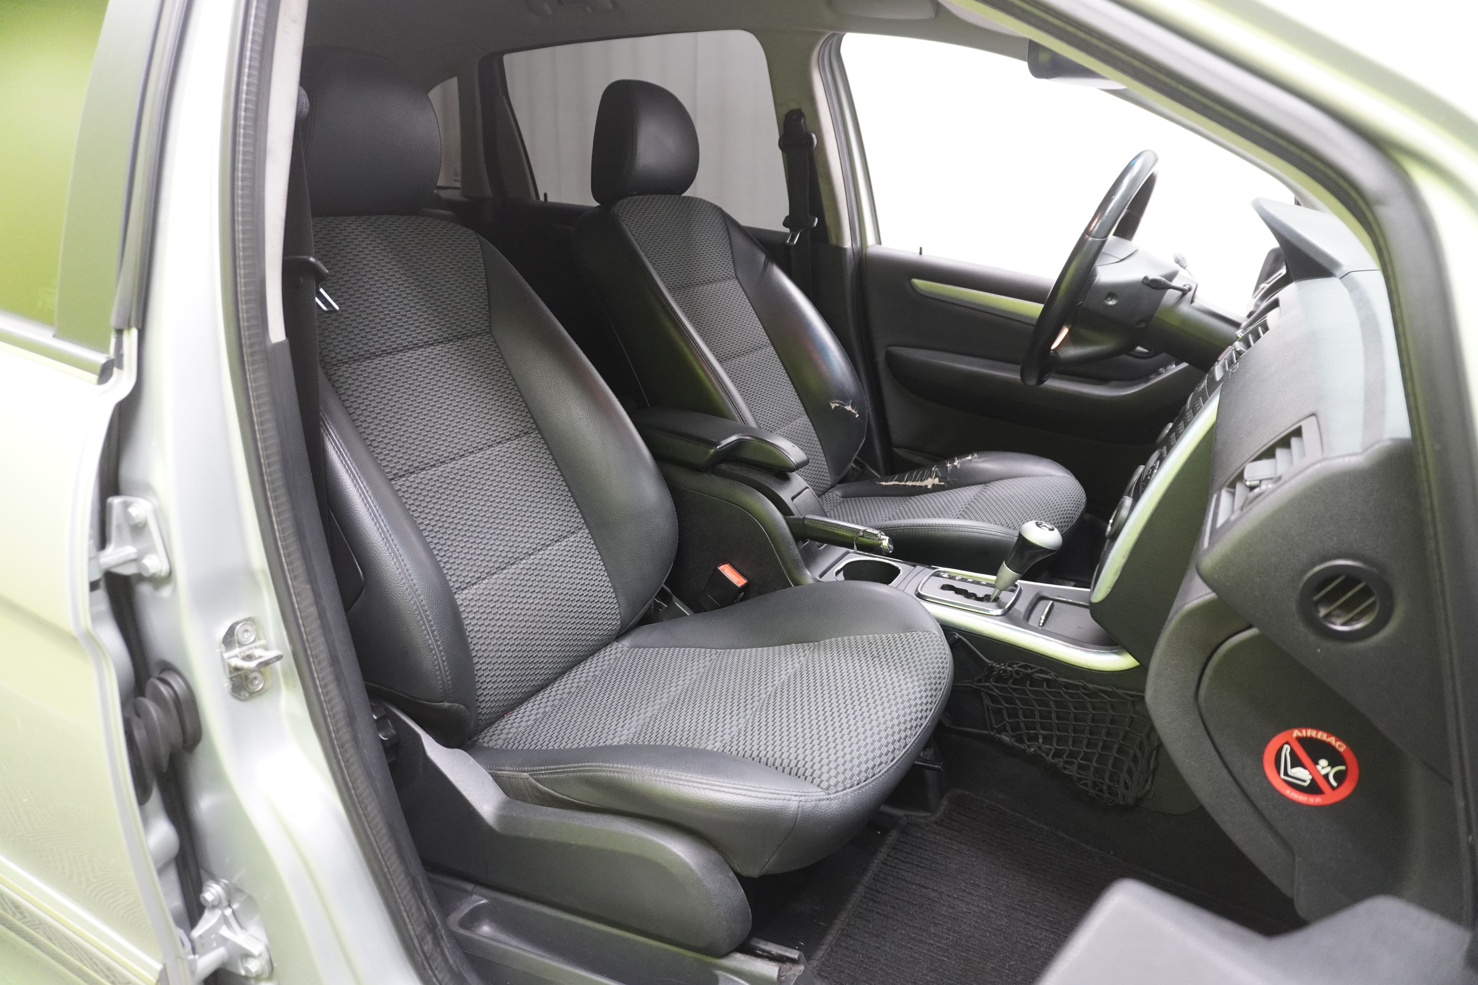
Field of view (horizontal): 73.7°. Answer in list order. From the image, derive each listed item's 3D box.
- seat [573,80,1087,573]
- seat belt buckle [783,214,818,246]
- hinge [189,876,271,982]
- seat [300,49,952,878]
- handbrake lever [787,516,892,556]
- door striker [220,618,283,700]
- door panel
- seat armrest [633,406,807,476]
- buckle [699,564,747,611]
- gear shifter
[{"bbox_3d":[0.158,-0.280,1.699,0.860,0.810,0.530,12,22,27],"label":"seat"},{"bbox_3d":[0.123,-0.533,2.002,0.070,0.066,0.022,8,21,19],"label":"seat belt buckle"},{"bbox_3d":[-0.469,0.404,0.908,0.050,0.078,0.047,12,22,27],"label":"hinge"},{"bbox_3d":[-0.155,-0.071,1.120,0.830,0.810,0.540,12,22,27],"label":"seat"},{"bbox_3d":[0.137,0.060,1.423,0.175,0.043,0.036,12,22,27],"label":"handbrake lever"},{"bbox_3d":[-0.395,0.135,0.800,0.029,0.067,0.042,18,26,40],"label":"door striker"},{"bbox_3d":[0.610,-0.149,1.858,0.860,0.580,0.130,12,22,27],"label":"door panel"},{"bbox_3d":[-0.046,-0.084,1.464,0.335,0.070,0.120,12,22,27],"label":"seat armrest"},{"bbox_3d":[-0.030,0.149,1.451,0.048,0.085,0.028,37,32,15],"label":"buckle"},{"bbox_3d":[0.362,0.092,1.284,0.055,0.130,0.052,31,30,18],"label":"gear shifter"}]

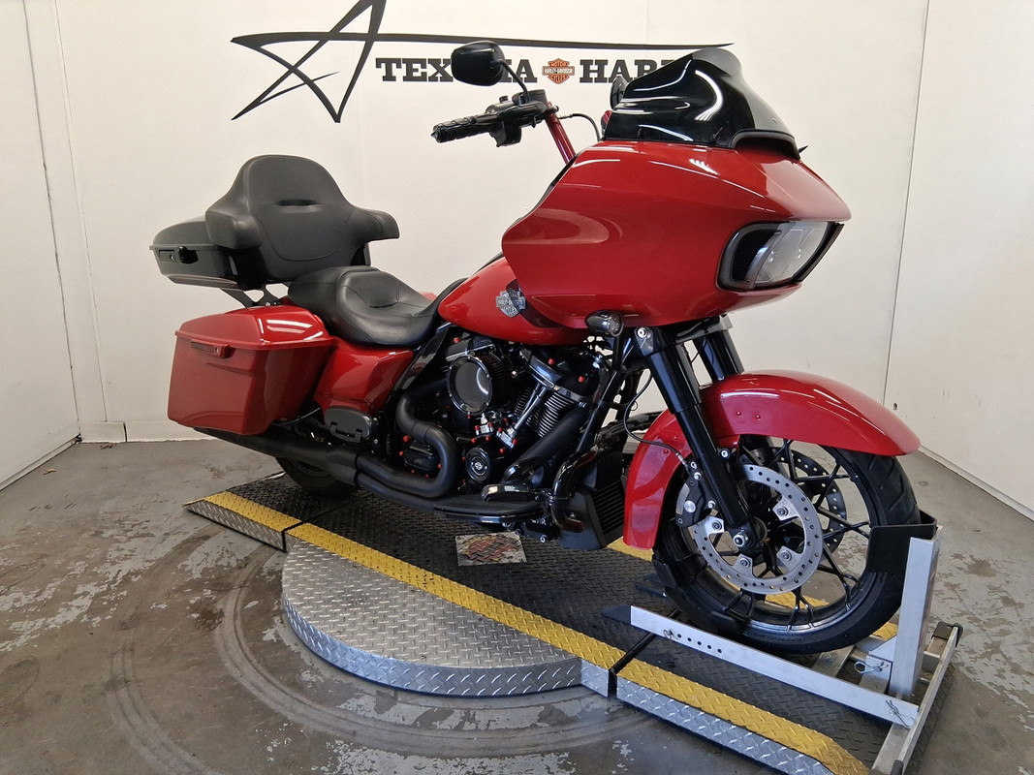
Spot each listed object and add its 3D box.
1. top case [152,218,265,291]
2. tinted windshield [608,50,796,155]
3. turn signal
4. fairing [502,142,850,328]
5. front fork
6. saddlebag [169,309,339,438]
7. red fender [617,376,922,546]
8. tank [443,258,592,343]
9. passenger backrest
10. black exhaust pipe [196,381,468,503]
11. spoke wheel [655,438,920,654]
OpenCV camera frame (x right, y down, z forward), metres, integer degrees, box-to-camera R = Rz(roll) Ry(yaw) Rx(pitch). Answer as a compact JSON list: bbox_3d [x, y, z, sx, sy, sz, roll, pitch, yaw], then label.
[{"bbox_3d":[-0.963,-0.515,2.912,0.480,0.230,0.600,10,16,38],"label":"top case"},{"bbox_3d":[0.456,-0.622,1.694,0.300,0.240,0.540,10,16,38],"label":"tinted windshield"},{"bbox_3d":[0.190,-0.138,1.670,0.085,0.060,0.058,10,16,38],"label":"turn signal"},{"bbox_3d":[0.445,-0.346,1.767,0.580,0.385,0.820,10,16,38],"label":"fairing"},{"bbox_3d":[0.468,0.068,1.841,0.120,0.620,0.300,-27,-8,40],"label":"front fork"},{"bbox_3d":[-0.861,-0.060,2.512,0.720,0.410,0.240,10,16,38],"label":"saddlebag"},{"bbox_3d":[0.561,0.190,1.791,0.655,0.485,0.175,10,16,38],"label":"red fender"},{"bbox_3d":[0.066,-0.269,2.103,0.570,0.240,0.360,10,16,38],"label":"tank"},{"bbox_3d":[-0.739,-0.586,2.707,0.340,0.440,0.580,10,16,38],"label":"passenger backrest"},{"bbox_3d":[-0.649,0.096,2.416,1.330,0.330,0.190,10,16,38],"label":"black exhaust pipe"},{"bbox_3d":[0.584,0.303,1.798,0.640,0.640,0.135,10,16,38],"label":"spoke wheel"}]

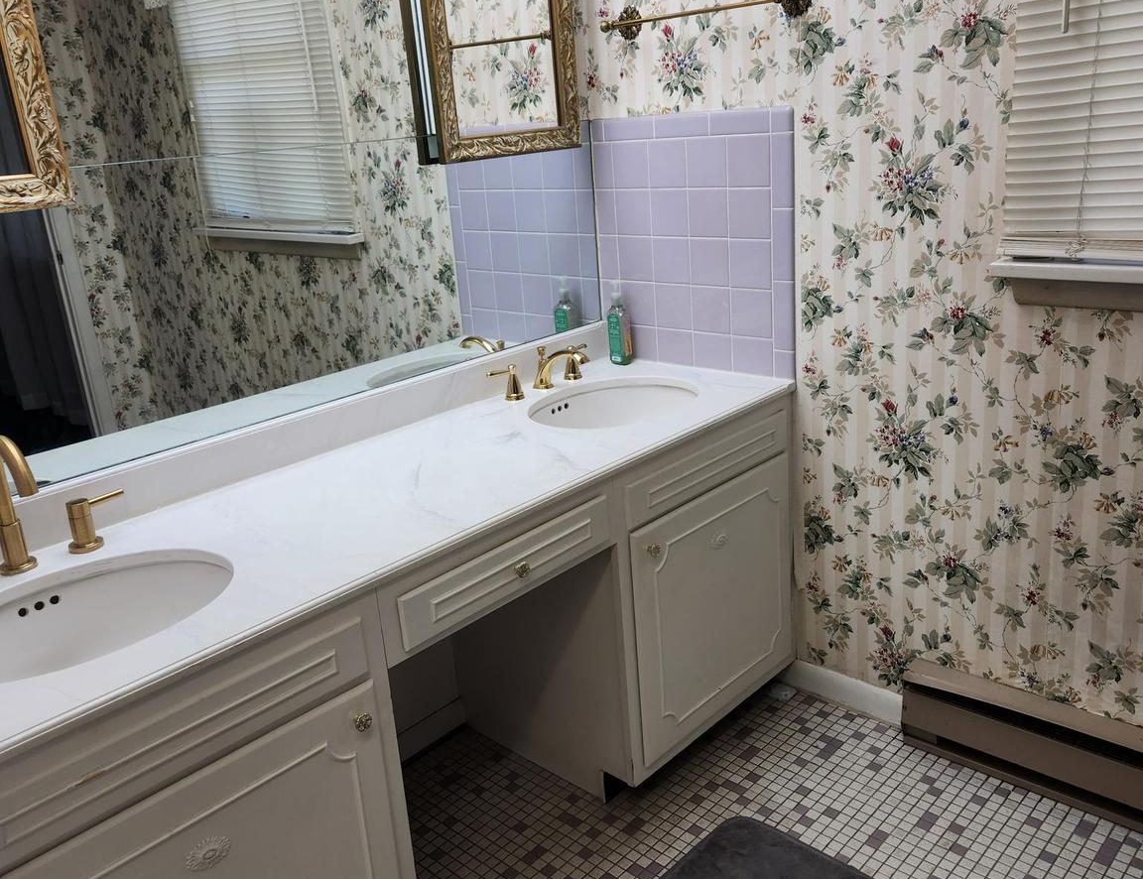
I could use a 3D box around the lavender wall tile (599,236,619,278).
[{"bbox_3d":[0.094,-0.452,2.511,0.059,0.108,0.008,12,24,41],"label":"lavender wall tile"}]

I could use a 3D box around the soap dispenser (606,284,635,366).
[{"bbox_3d":[0.117,-0.289,2.491,0.045,0.201,0.052,-19,23,-38],"label":"soap dispenser"}]

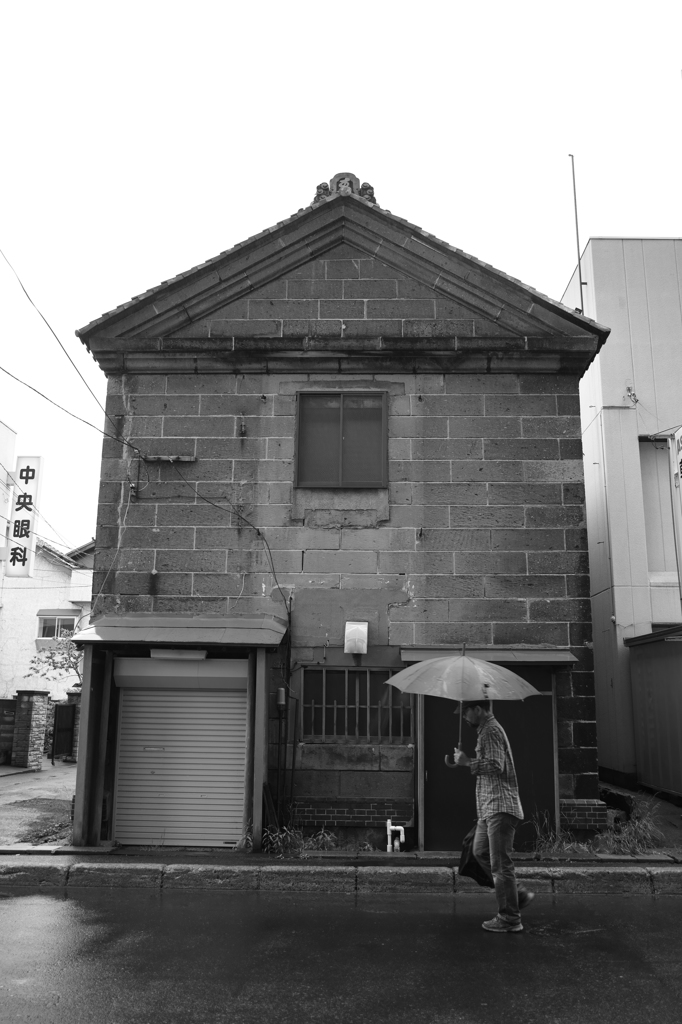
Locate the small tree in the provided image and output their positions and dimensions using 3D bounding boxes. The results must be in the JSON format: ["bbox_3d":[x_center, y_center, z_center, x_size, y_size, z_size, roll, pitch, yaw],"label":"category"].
[{"bbox_3d":[-5.957,3.755,16.842,1.550,2.414,1.500,0,-10,2],"label":"small tree"}]

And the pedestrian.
[{"bbox_3d":[1.146,2.250,6.017,0.620,1.713,0.540,0,-10,2],"label":"pedestrian"}]

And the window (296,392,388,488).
[{"bbox_3d":[0.013,-0.802,8.839,1.028,1.104,0.120,0,-10,2],"label":"window"}]

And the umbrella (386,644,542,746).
[{"bbox_3d":[0.918,1.483,6.140,1.190,0.930,1.190,5,-6,3],"label":"umbrella"}]

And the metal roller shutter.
[{"bbox_3d":[-1.638,2.625,8.221,1.353,1.568,0.080,0,-10,2],"label":"metal roller shutter"}]

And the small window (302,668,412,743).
[{"bbox_3d":[0.172,2.021,8.348,1.185,0.766,0.120,0,-10,2],"label":"small window"}]

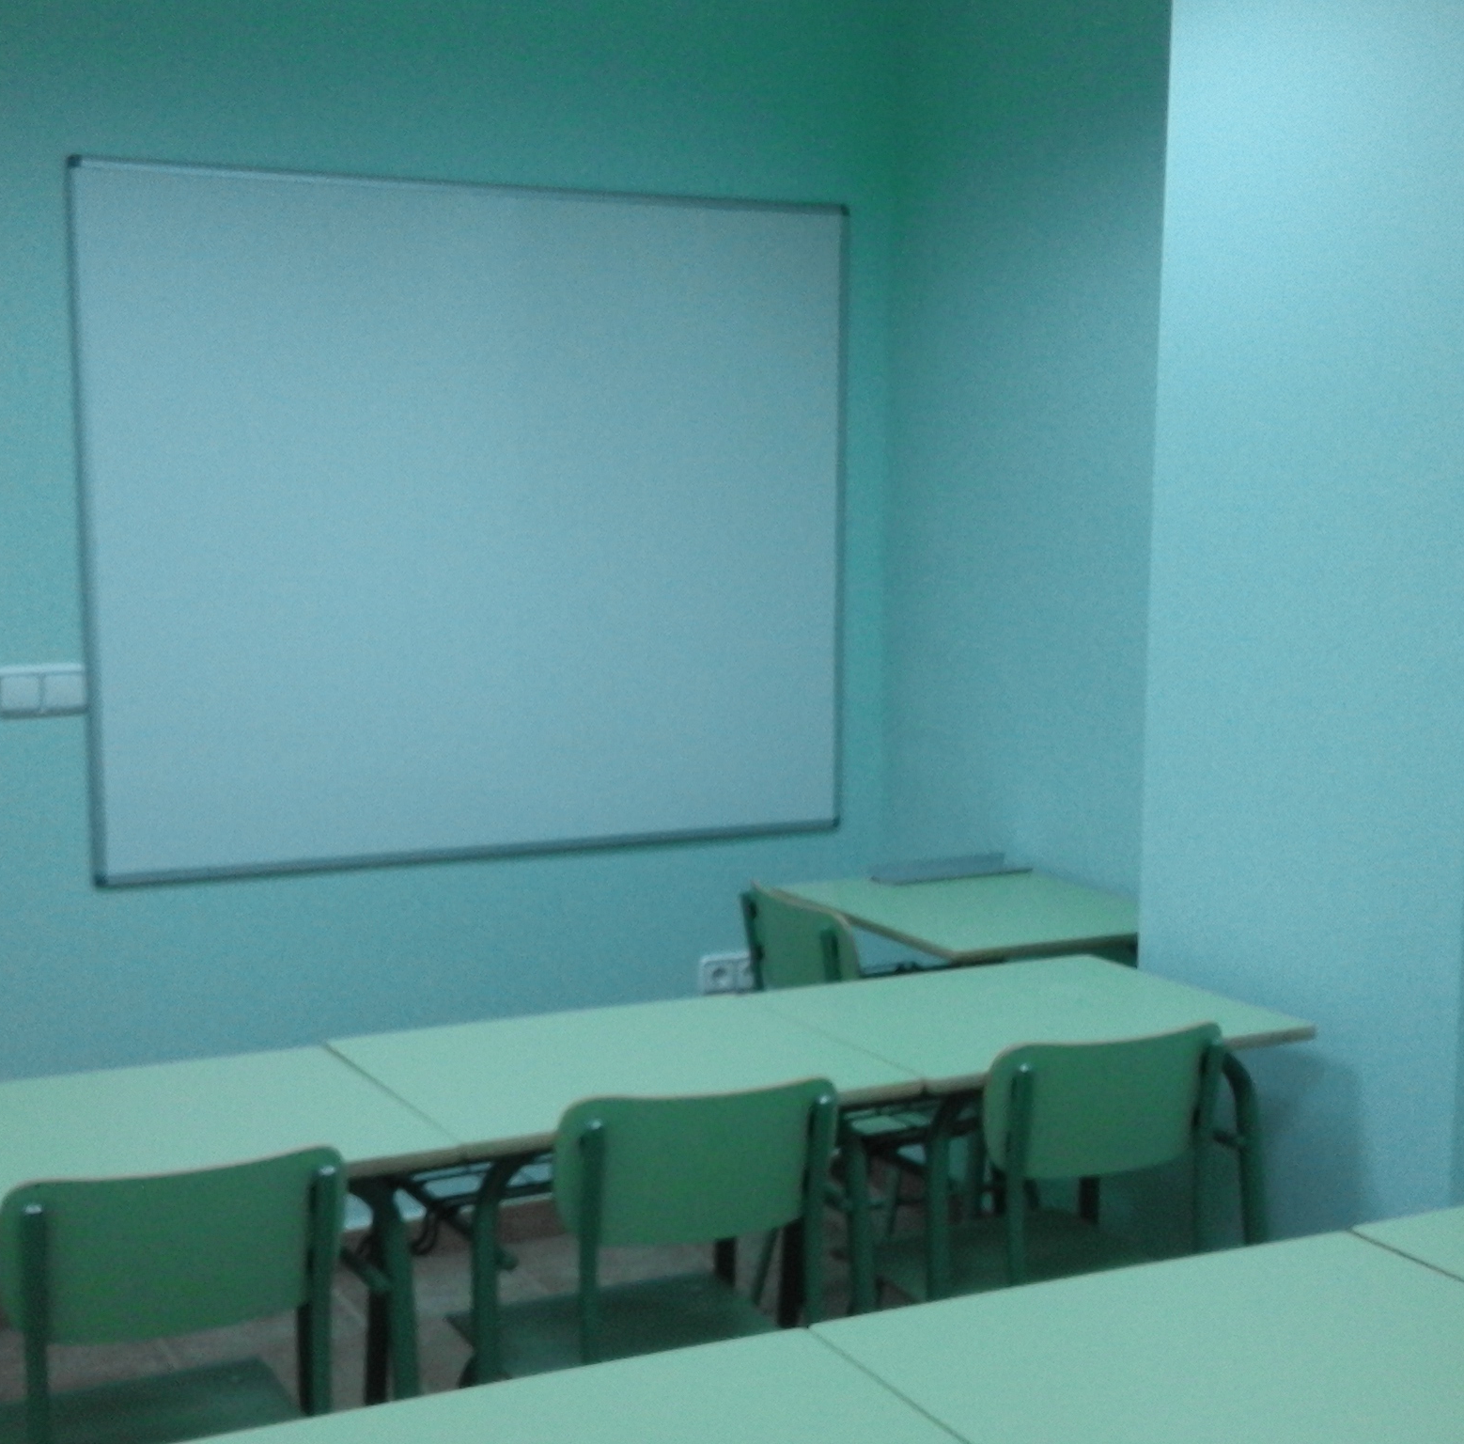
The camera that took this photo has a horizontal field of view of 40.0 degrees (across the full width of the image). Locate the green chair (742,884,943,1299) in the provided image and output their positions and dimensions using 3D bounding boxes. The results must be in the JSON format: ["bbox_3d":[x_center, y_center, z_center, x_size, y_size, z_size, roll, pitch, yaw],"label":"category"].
[{"bbox_3d":[0.289,0.682,3.388,0.480,0.810,0.385,-3,7,-24],"label":"green chair"}]

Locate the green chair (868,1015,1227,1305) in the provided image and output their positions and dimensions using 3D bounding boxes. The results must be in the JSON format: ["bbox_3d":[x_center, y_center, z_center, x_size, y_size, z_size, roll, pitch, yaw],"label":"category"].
[{"bbox_3d":[0.364,0.770,2.625,0.380,0.810,0.480,-3,7,-25],"label":"green chair"}]

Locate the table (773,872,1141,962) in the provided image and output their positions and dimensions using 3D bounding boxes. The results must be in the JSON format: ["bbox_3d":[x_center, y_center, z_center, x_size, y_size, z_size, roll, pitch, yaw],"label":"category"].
[{"bbox_3d":[0.438,0.694,3.463,0.510,0.770,0.585,-3,7,-24],"label":"table"}]

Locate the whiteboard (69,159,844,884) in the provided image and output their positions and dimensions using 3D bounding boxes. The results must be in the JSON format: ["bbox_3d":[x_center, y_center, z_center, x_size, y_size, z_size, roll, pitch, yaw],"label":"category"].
[{"bbox_3d":[-0.442,-0.368,3.774,1.477,1.254,0.025,-3,7,-24],"label":"whiteboard"}]

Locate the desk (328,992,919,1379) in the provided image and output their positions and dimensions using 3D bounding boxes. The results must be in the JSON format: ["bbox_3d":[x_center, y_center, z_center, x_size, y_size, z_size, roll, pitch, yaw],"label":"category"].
[{"bbox_3d":[-0.143,0.802,2.572,0.600,0.755,0.485,-3,7,-24],"label":"desk"}]

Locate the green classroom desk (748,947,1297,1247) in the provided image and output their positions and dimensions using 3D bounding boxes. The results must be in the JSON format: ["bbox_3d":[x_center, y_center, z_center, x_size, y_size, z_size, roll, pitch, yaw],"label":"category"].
[{"bbox_3d":[0.398,0.775,2.827,0.600,0.755,0.485,-3,7,-24],"label":"green classroom desk"}]

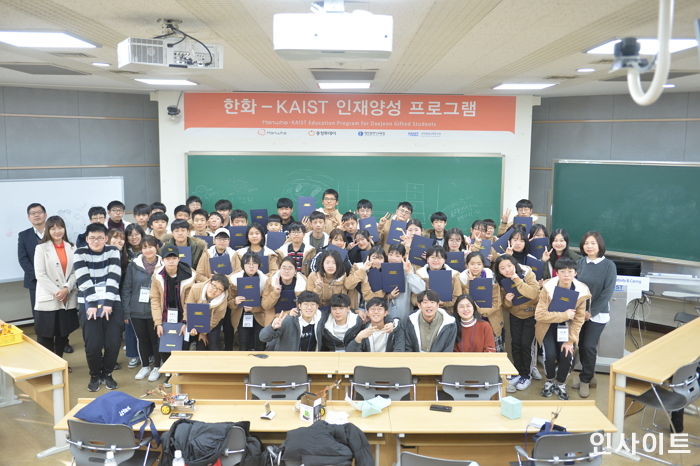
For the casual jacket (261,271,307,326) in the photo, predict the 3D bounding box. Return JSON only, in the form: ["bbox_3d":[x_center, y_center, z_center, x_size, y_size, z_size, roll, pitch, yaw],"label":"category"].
[{"bbox_3d":[-0.658,0.658,6.638,0.500,0.620,0.380,0,7,-4],"label":"casual jacket"}]

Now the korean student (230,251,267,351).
[{"bbox_3d":[-1.032,0.859,6.786,0.480,1.400,0.450,0,8,-3],"label":"korean student"}]

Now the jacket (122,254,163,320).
[{"bbox_3d":[-2.171,0.540,6.947,0.450,0.690,0.300,-1,7,-11],"label":"jacket"}]

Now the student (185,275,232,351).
[{"bbox_3d":[-1.372,0.970,6.422,0.480,1.171,0.580,0,7,-7],"label":"student"}]

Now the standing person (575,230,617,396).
[{"bbox_3d":[2.423,0.808,6.553,0.430,1.630,0.380,2,8,14],"label":"standing person"}]

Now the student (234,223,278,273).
[{"bbox_3d":[-1.042,0.676,7.367,0.480,1.600,0.360,0,8,-3],"label":"student"}]

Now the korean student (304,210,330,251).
[{"bbox_3d":[-0.351,0.630,7.340,0.470,1.740,0.350,0,7,0],"label":"korean student"}]

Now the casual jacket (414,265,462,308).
[{"bbox_3d":[0.888,0.568,6.640,0.480,0.527,0.400,1,7,5],"label":"casual jacket"}]

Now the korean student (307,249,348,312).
[{"bbox_3d":[-0.223,0.855,6.456,0.450,1.417,0.450,1,7,-1],"label":"korean student"}]

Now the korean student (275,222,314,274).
[{"bbox_3d":[-0.609,0.673,7.240,0.480,1.575,0.420,0,7,-3],"label":"korean student"}]

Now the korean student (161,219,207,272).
[{"bbox_3d":[-1.817,0.666,7.245,0.520,1.670,0.360,0,7,-3],"label":"korean student"}]

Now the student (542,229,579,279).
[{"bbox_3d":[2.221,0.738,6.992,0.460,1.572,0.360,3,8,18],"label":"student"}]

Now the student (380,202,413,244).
[{"bbox_3d":[0.596,0.489,8.278,0.500,1.720,0.400,1,7,3],"label":"student"}]

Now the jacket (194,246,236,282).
[{"bbox_3d":[-1.462,0.386,7.185,0.470,0.498,0.380,0,7,-7],"label":"jacket"}]

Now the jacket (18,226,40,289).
[{"bbox_3d":[-3.687,0.301,7.821,0.500,0.730,0.320,-3,9,-20],"label":"jacket"}]

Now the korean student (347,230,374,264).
[{"bbox_3d":[0.115,0.765,6.903,0.450,1.590,0.380,0,7,0],"label":"korean student"}]

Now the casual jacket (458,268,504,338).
[{"bbox_3d":[1.357,0.735,6.818,0.480,0.700,0.380,1,8,5],"label":"casual jacket"}]

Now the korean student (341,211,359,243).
[{"bbox_3d":[0.001,0.633,7.340,0.460,1.740,0.350,0,7,0],"label":"korean student"}]

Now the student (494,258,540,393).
[{"bbox_3d":[1.665,0.897,6.608,0.500,1.400,0.460,2,8,12],"label":"student"}]

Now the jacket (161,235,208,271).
[{"bbox_3d":[-1.814,0.378,7.208,0.530,0.730,0.330,0,7,-3],"label":"jacket"}]

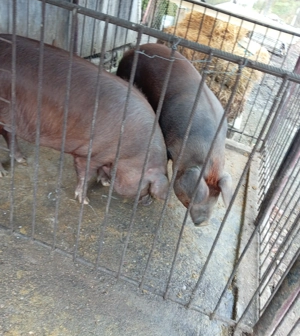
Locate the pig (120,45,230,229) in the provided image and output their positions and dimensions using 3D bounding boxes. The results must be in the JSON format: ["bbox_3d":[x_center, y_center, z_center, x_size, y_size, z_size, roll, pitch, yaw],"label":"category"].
[{"bbox_3d":[0.120,-0.386,2.428,0.493,0.819,1.536,-3,34,-27],"label":"pig"}]

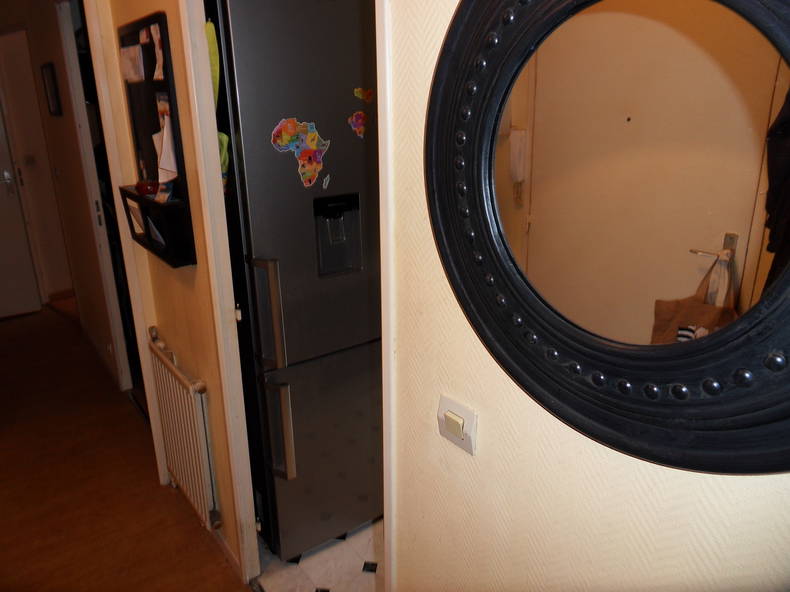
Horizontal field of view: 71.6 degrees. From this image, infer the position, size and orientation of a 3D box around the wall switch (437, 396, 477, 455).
[{"bbox_3d":[0.099,0.210,0.892,0.015,0.080,0.081,-14,21,-36],"label":"wall switch"}]

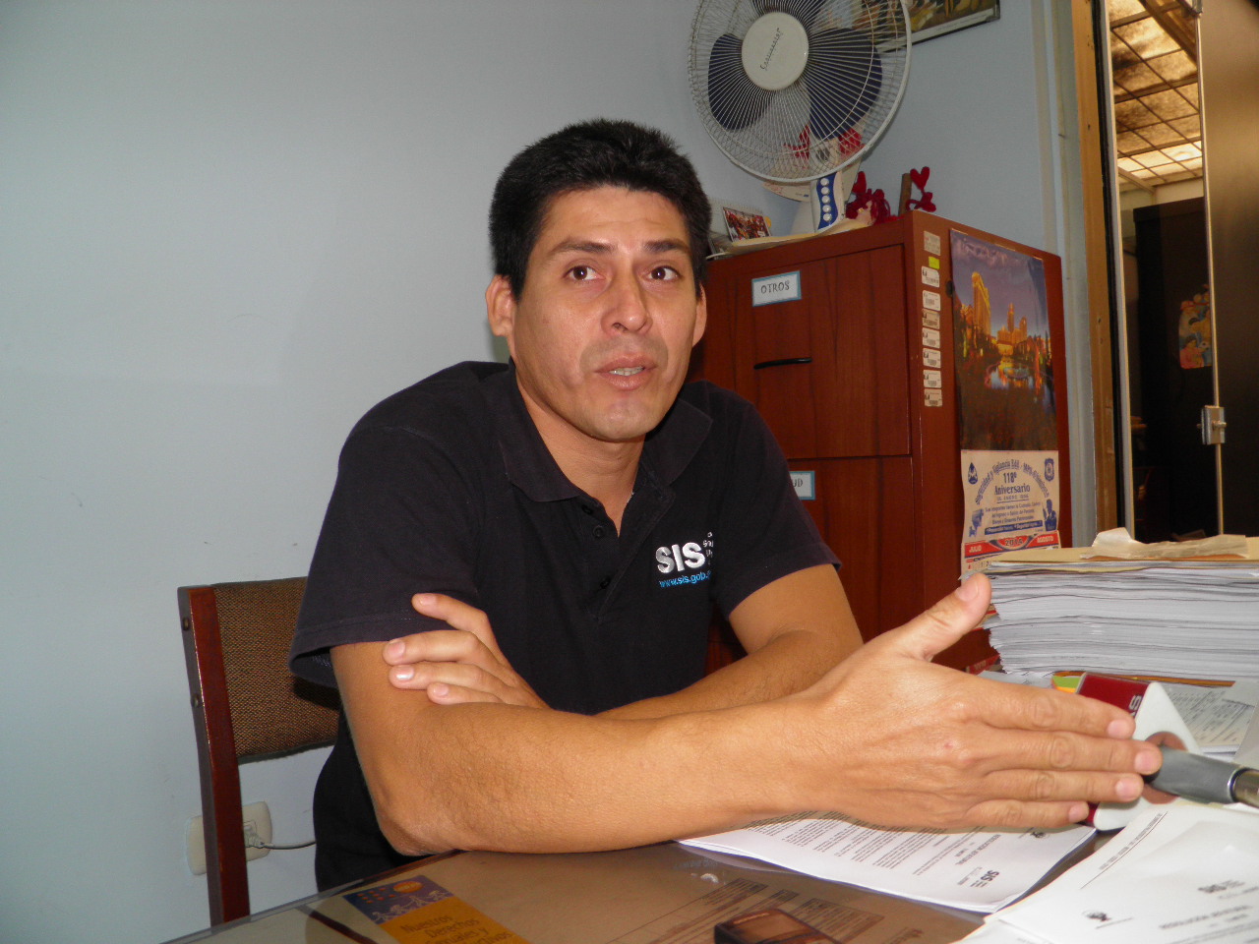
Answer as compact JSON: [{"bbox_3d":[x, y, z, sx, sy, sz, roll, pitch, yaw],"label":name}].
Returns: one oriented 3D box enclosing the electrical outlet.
[{"bbox_3d":[-0.550,0.504,1.400,0.116,0.078,0.014,-2,0,-42],"label":"electrical outlet"}]

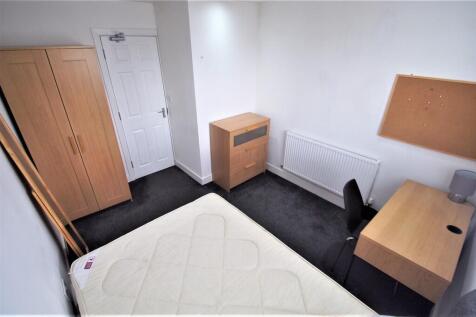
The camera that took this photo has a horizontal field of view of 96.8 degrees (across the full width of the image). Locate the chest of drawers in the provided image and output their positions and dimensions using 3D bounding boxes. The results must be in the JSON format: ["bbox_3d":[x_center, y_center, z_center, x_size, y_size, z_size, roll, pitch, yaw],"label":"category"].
[{"bbox_3d":[0.030,-0.123,3.310,0.800,0.955,0.420,-22,36,-38],"label":"chest of drawers"}]

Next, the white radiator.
[{"bbox_3d":[1.143,0.086,2.832,0.095,0.580,1.176,-22,36,-38],"label":"white radiator"}]

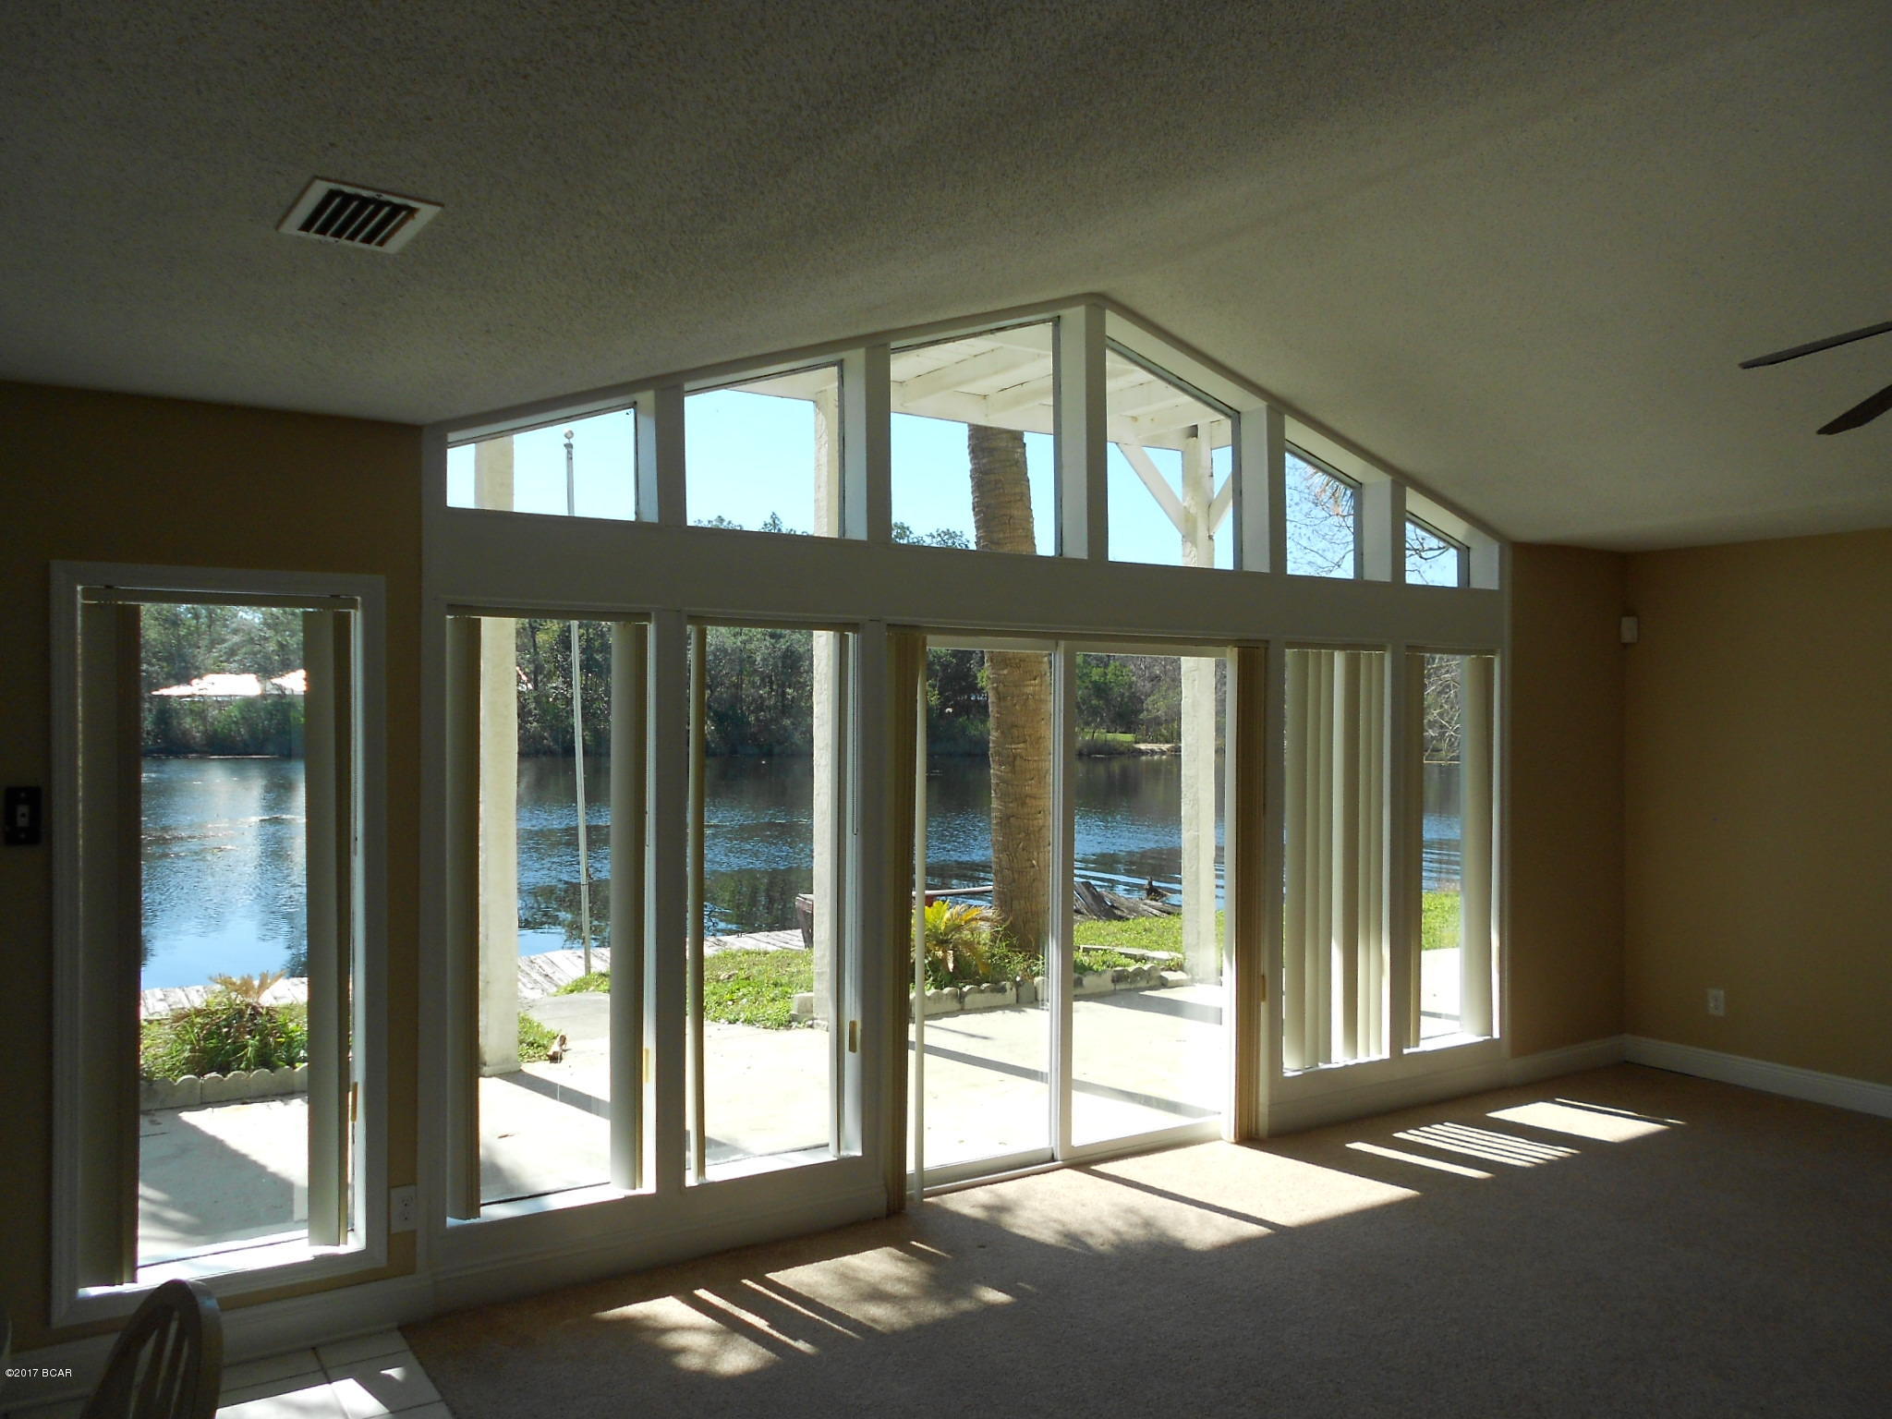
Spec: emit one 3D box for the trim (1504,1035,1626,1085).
[{"bbox_3d":[2.955,1.658,6.726,0.898,0.130,0.020,0,0,-32],"label":"trim"}]

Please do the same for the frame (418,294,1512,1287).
[{"bbox_3d":[0.527,0.061,5.302,4.791,3.195,0.170,0,0,-32],"label":"frame"}]

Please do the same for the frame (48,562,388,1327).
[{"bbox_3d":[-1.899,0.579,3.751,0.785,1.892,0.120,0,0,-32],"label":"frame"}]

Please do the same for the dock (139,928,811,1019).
[{"bbox_3d":[-3.287,2.161,11.355,5.500,0.170,1.320,0,0,-32],"label":"dock"}]

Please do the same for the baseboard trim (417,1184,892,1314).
[{"bbox_3d":[-0.815,1.635,4.366,1.482,0.130,0.020,0,0,-32],"label":"baseboard trim"}]

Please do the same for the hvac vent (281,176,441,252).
[{"bbox_3d":[-0.962,-0.795,2.328,0.193,0.026,0.286,0,-1,-37],"label":"hvac vent"}]

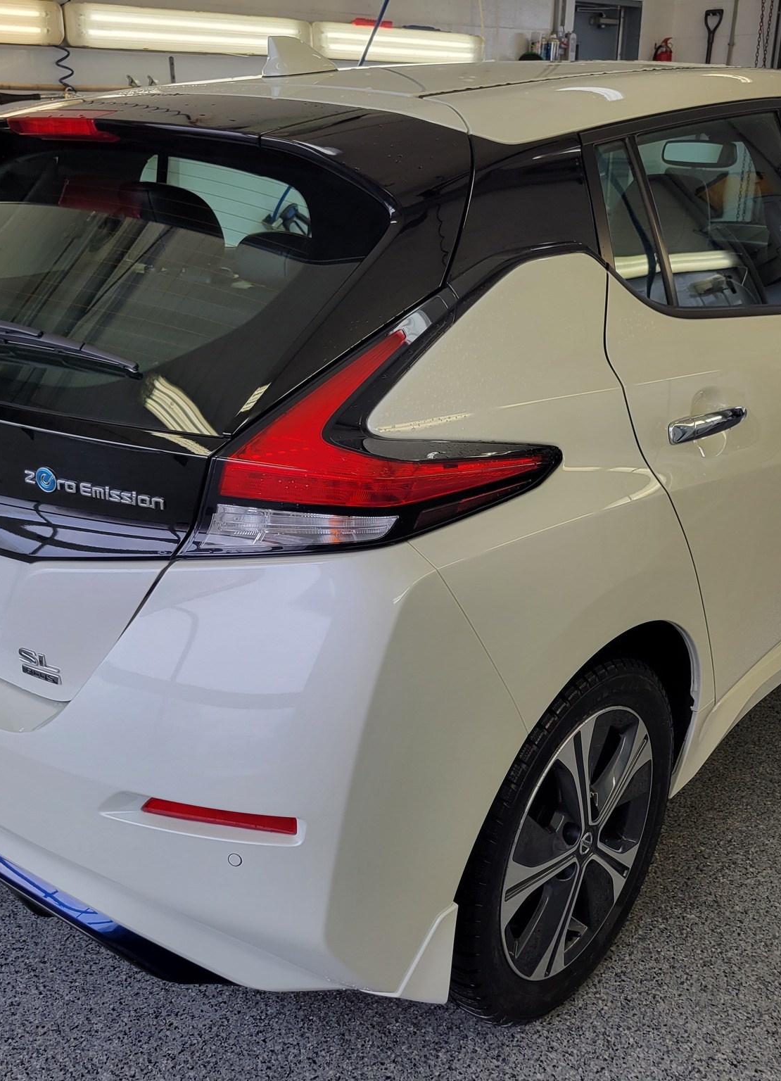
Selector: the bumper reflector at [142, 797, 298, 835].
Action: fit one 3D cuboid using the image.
[{"bbox_3d":[-0.212,0.349,1.338,0.212,0.030,0.030,6,22,16],"label":"bumper reflector"}]

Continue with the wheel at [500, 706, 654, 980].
[{"bbox_3d":[0.251,0.471,1.811,0.180,0.462,0.462,17,27,38],"label":"wheel"}]

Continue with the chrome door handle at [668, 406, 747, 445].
[{"bbox_3d":[0.501,-0.187,1.705,0.048,0.037,0.212,17,25,38],"label":"chrome door handle"}]

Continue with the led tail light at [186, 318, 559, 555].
[{"bbox_3d":[-0.013,-0.133,1.335,0.290,0.295,0.450,17,27,38],"label":"led tail light"}]

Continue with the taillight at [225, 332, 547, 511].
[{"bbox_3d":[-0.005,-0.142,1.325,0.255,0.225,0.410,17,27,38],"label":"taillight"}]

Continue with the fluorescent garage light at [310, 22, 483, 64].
[{"bbox_3d":[0.054,-2.507,5.519,0.110,0.155,1.290,18,28,40],"label":"fluorescent garage light"}]

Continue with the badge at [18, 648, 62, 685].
[{"bbox_3d":[-0.474,0.170,1.461,0.097,0.042,0.008,13,16,32],"label":"badge"}]

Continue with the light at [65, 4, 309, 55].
[{"bbox_3d":[-0.833,-2.167,4.633,0.110,0.155,1.290,18,28,40],"label":"light"}]

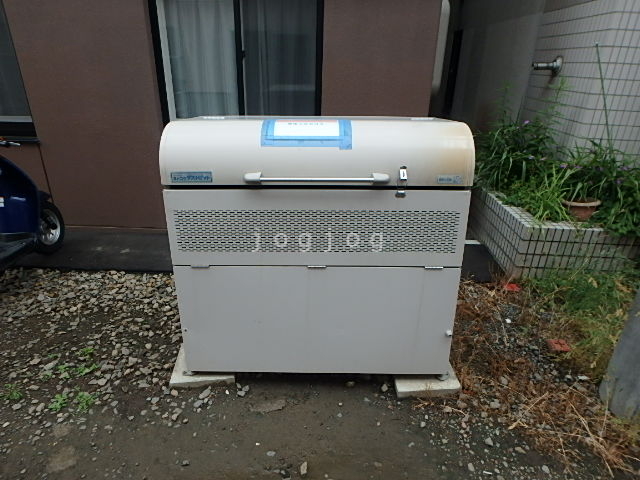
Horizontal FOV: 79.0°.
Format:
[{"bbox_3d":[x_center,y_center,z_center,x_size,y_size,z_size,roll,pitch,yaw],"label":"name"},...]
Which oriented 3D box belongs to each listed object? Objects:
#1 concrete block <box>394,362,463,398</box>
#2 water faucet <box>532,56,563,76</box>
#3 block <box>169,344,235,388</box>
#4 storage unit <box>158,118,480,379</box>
[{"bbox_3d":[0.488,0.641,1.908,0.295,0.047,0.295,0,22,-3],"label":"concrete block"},{"bbox_3d":[1.821,-1.412,3.145,0.200,0.135,0.135,3,22,3],"label":"water faucet"},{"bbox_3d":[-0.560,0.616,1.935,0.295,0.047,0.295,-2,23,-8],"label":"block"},{"bbox_3d":[0.004,-0.001,1.905,1.235,1.150,0.630,1,19,1],"label":"storage unit"}]

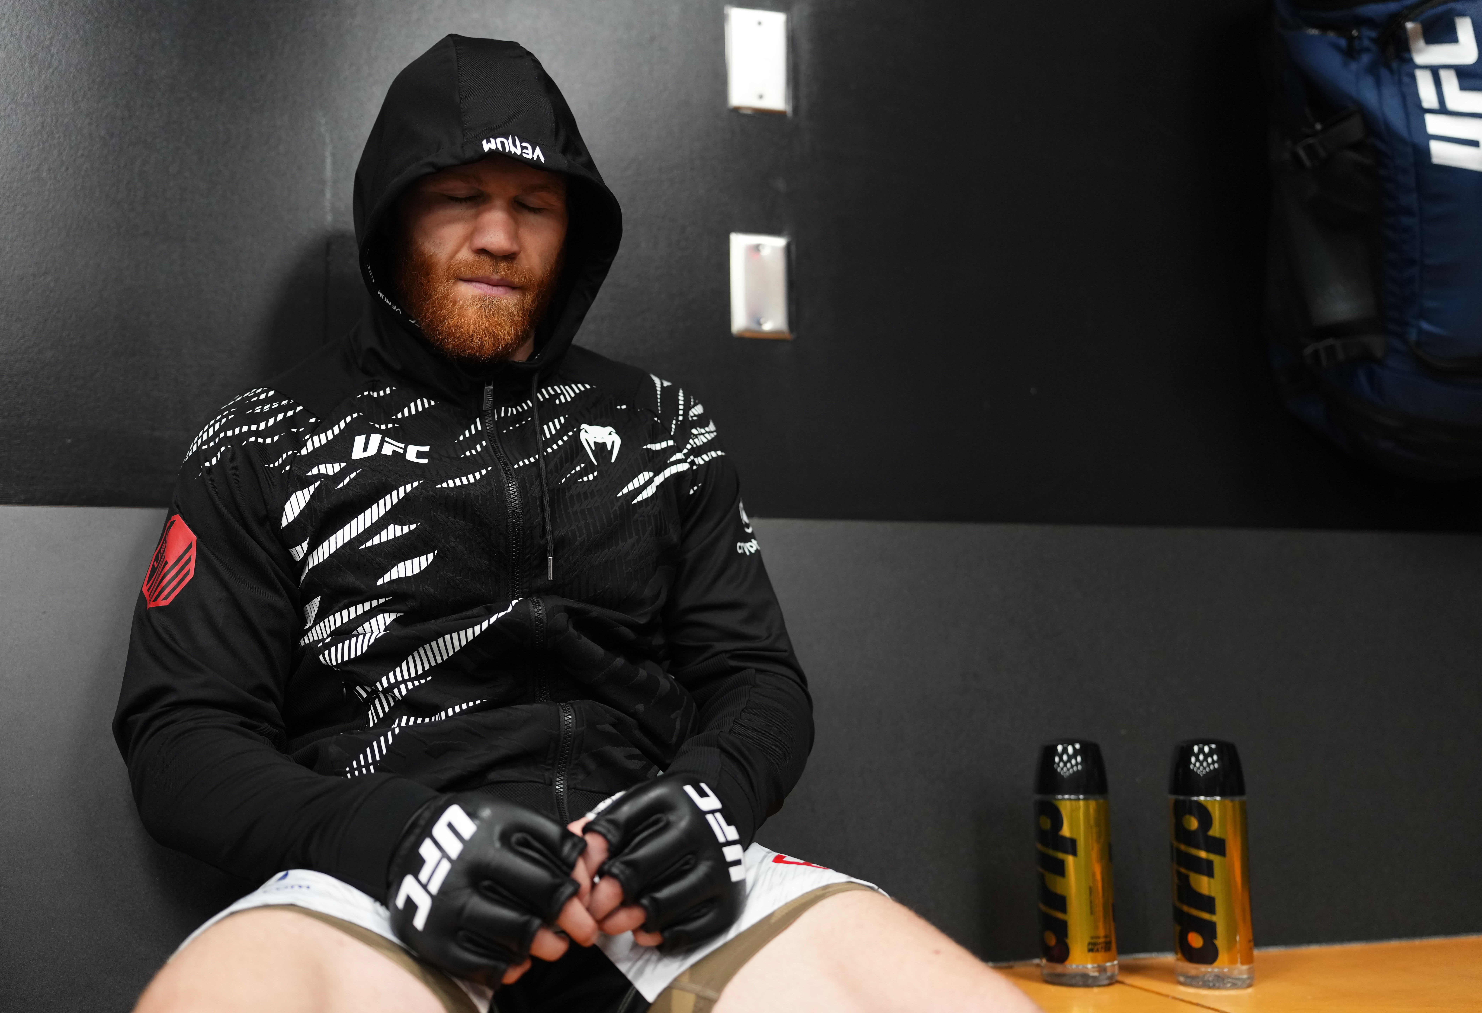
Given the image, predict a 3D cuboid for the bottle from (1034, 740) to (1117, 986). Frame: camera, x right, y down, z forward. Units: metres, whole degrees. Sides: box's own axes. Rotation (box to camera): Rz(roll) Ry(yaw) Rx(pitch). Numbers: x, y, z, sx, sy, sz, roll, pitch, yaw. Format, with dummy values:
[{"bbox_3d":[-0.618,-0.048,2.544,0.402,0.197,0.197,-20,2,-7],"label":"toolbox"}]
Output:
[{"bbox_3d":[0.346,0.367,1.882,0.078,0.243,0.078,-1,-6,0],"label":"bottle"}]

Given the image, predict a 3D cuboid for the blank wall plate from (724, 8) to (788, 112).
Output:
[{"bbox_3d":[0.020,-0.498,2.028,0.070,0.114,0.007,1,-7,-17],"label":"blank wall plate"}]

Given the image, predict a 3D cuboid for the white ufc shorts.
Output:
[{"bbox_3d":[-0.203,0.334,1.504,0.540,0.230,0.470,1,-7,-17],"label":"white ufc shorts"}]

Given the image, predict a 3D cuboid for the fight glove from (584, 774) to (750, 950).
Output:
[{"bbox_3d":[-0.056,0.276,1.400,0.150,0.120,0.082,-37,-20,-30],"label":"fight glove"}]

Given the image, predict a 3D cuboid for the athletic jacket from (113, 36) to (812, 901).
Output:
[{"bbox_3d":[-0.234,-0.042,1.644,0.630,0.800,0.440,1,-7,-17],"label":"athletic jacket"}]

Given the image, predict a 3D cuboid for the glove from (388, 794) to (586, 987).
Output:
[{"bbox_3d":[-0.190,0.282,1.340,0.150,0.120,0.082,35,-18,12],"label":"glove"}]

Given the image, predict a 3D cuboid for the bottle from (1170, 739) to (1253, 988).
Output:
[{"bbox_3d":[0.479,0.363,1.853,0.078,0.242,0.078,4,-8,-37],"label":"bottle"}]

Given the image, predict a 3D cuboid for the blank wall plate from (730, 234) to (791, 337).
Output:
[{"bbox_3d":[0.022,-0.243,1.999,0.070,0.114,0.007,1,-7,-17],"label":"blank wall plate"}]

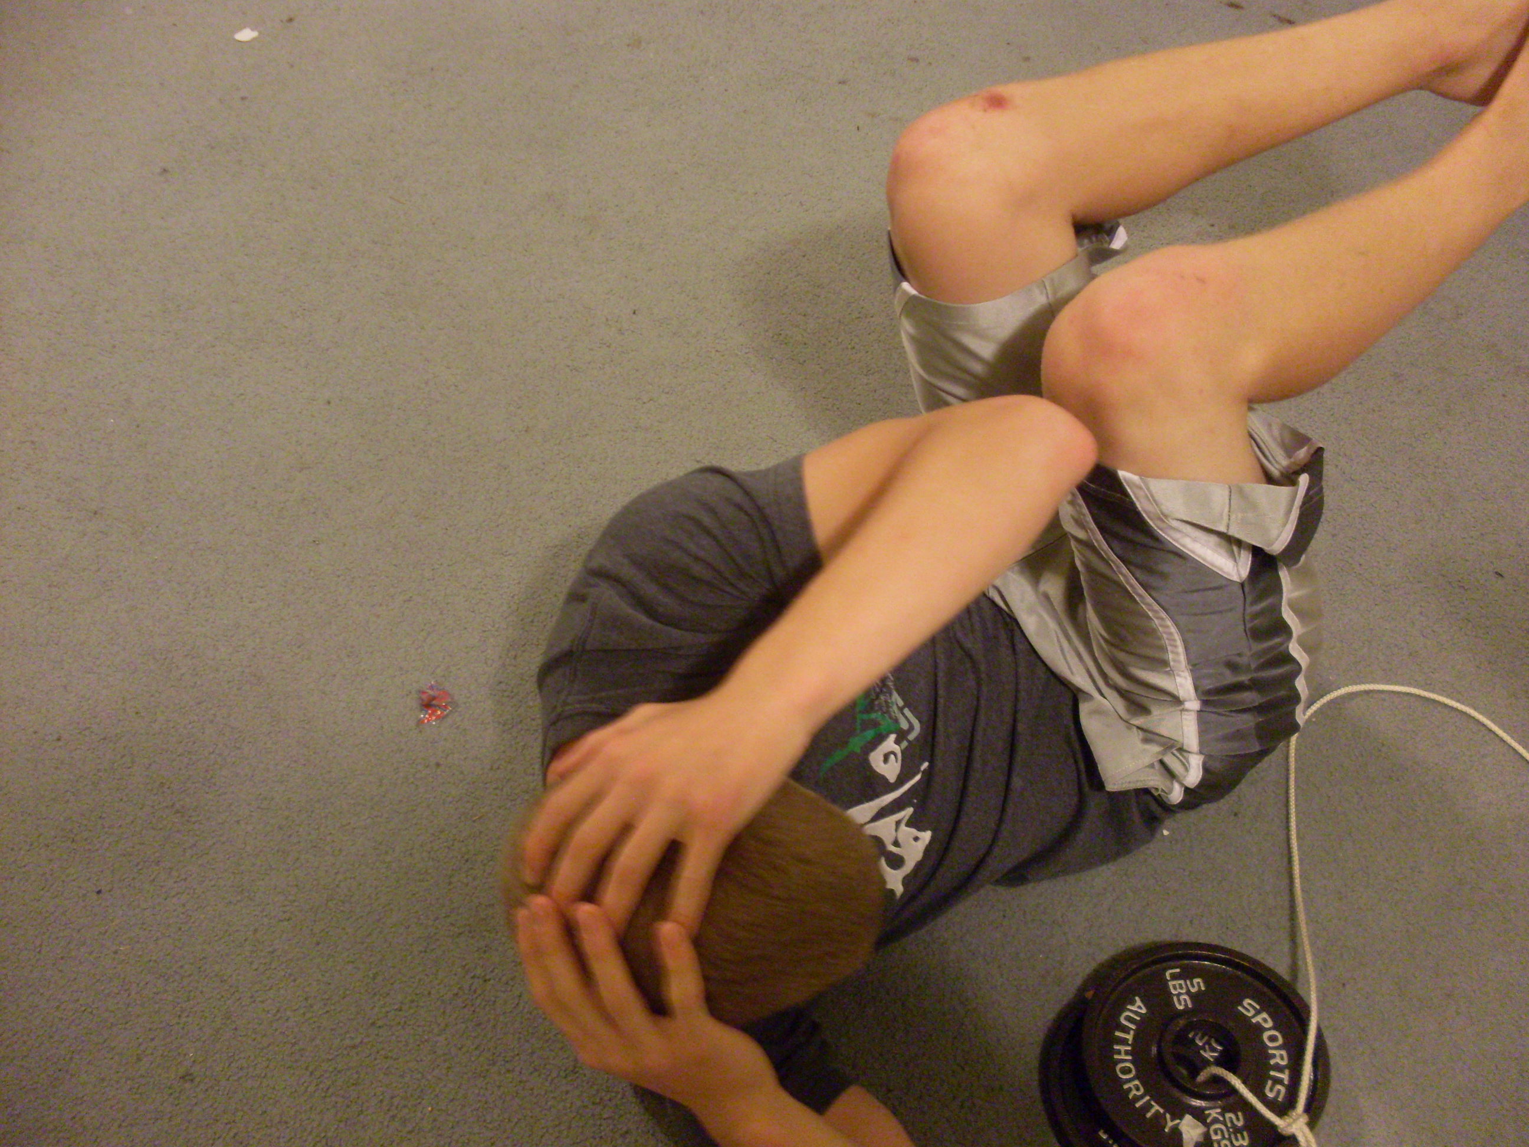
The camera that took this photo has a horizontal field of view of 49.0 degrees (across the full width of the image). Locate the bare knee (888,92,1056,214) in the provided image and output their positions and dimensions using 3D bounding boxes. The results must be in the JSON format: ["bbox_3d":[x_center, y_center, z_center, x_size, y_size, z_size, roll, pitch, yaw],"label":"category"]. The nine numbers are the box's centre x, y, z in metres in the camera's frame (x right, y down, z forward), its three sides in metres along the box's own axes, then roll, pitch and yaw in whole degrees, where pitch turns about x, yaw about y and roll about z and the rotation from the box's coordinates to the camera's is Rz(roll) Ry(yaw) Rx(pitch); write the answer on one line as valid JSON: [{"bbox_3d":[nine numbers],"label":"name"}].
[{"bbox_3d":[0.164,-0.340,1.368,0.125,0.110,0.105,-16,53,-12],"label":"bare knee"}]

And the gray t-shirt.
[{"bbox_3d":[0.100,0.139,1.277,0.450,0.270,0.420,-8,60,-32],"label":"gray t-shirt"}]

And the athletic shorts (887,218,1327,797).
[{"bbox_3d":[0.292,-0.062,1.443,0.310,0.380,0.450,-22,54,-16],"label":"athletic shorts"}]

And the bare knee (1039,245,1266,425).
[{"bbox_3d":[0.281,-0.172,1.230,0.130,0.115,0.110,-26,55,-19],"label":"bare knee"}]

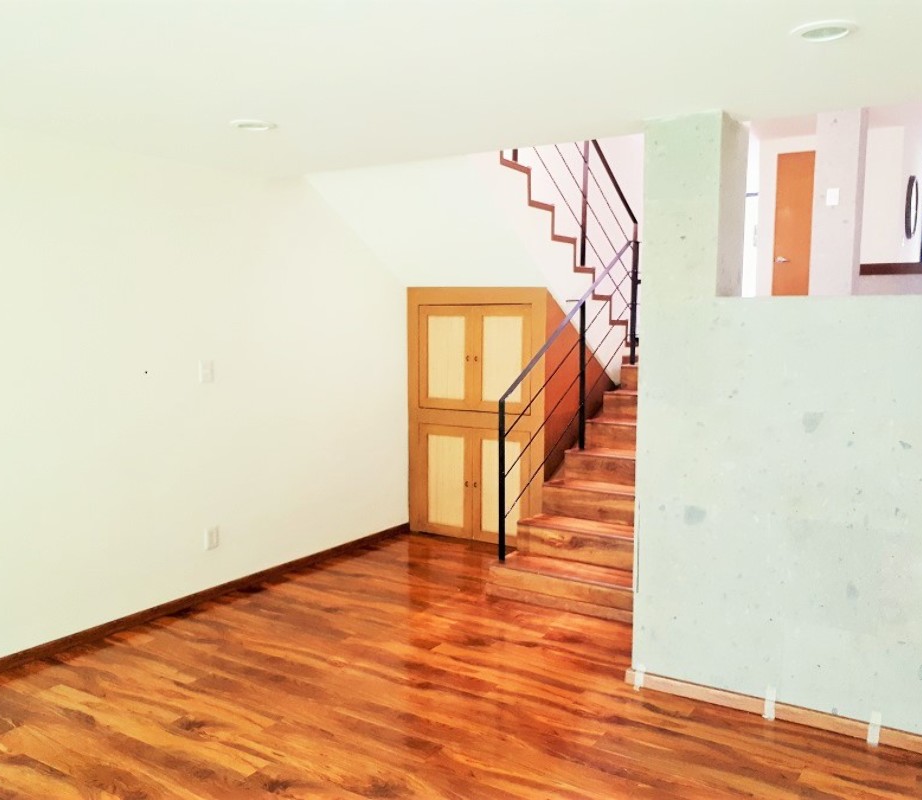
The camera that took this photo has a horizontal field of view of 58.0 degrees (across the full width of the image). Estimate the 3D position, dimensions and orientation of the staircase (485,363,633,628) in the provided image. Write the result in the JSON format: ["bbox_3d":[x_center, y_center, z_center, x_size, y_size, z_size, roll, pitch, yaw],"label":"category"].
[{"bbox_3d":[1.189,0.450,5.284,1.070,1.225,2.172,3,5,31],"label":"staircase"}]

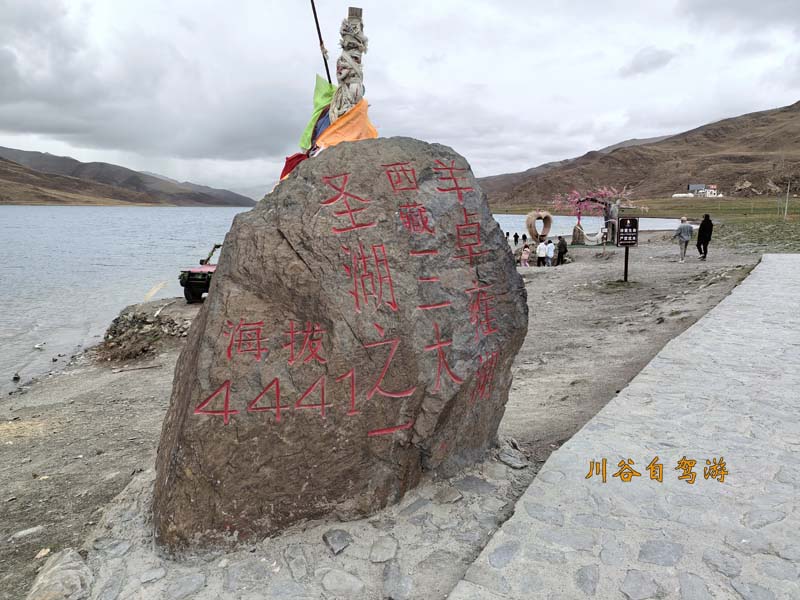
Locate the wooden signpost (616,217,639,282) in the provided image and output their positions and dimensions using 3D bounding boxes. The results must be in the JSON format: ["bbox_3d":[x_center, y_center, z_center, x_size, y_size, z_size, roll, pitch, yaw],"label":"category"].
[{"bbox_3d":[6.298,-1.390,17.333,0.570,1.760,0.080,2,9,11],"label":"wooden signpost"}]

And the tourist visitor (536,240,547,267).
[{"bbox_3d":[7.823,-2.497,34.626,0.500,1.660,0.340,2,9,11],"label":"tourist visitor"}]

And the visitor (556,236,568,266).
[{"bbox_3d":[8.984,-2.671,34.629,0.420,1.700,0.500,8,12,41],"label":"visitor"}]

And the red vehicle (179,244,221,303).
[{"bbox_3d":[-5.761,-0.990,20.600,1.450,1.740,2.800,2,9,14],"label":"red vehicle"}]

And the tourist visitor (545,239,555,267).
[{"bbox_3d":[8.266,-2.474,34.625,0.470,1.650,0.340,1,9,9],"label":"tourist visitor"}]

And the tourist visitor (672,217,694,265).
[{"bbox_3d":[10.722,-2.270,23.730,0.620,1.720,0.480,-3,9,-17],"label":"tourist visitor"}]

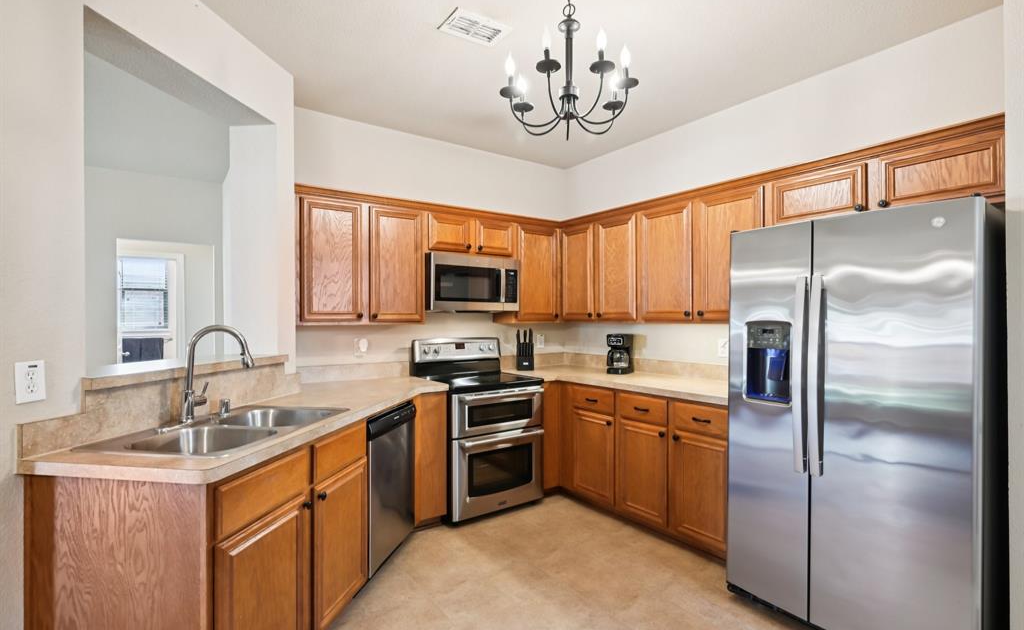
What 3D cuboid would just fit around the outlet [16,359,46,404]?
[{"bbox_3d":[-1.458,0.203,1.465,0.012,0.122,0.077,0,-1,10],"label":"outlet"}]

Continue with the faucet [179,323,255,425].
[{"bbox_3d":[-1.144,0.233,1.913,0.310,0.387,0.105,0,-1,10],"label":"faucet"}]

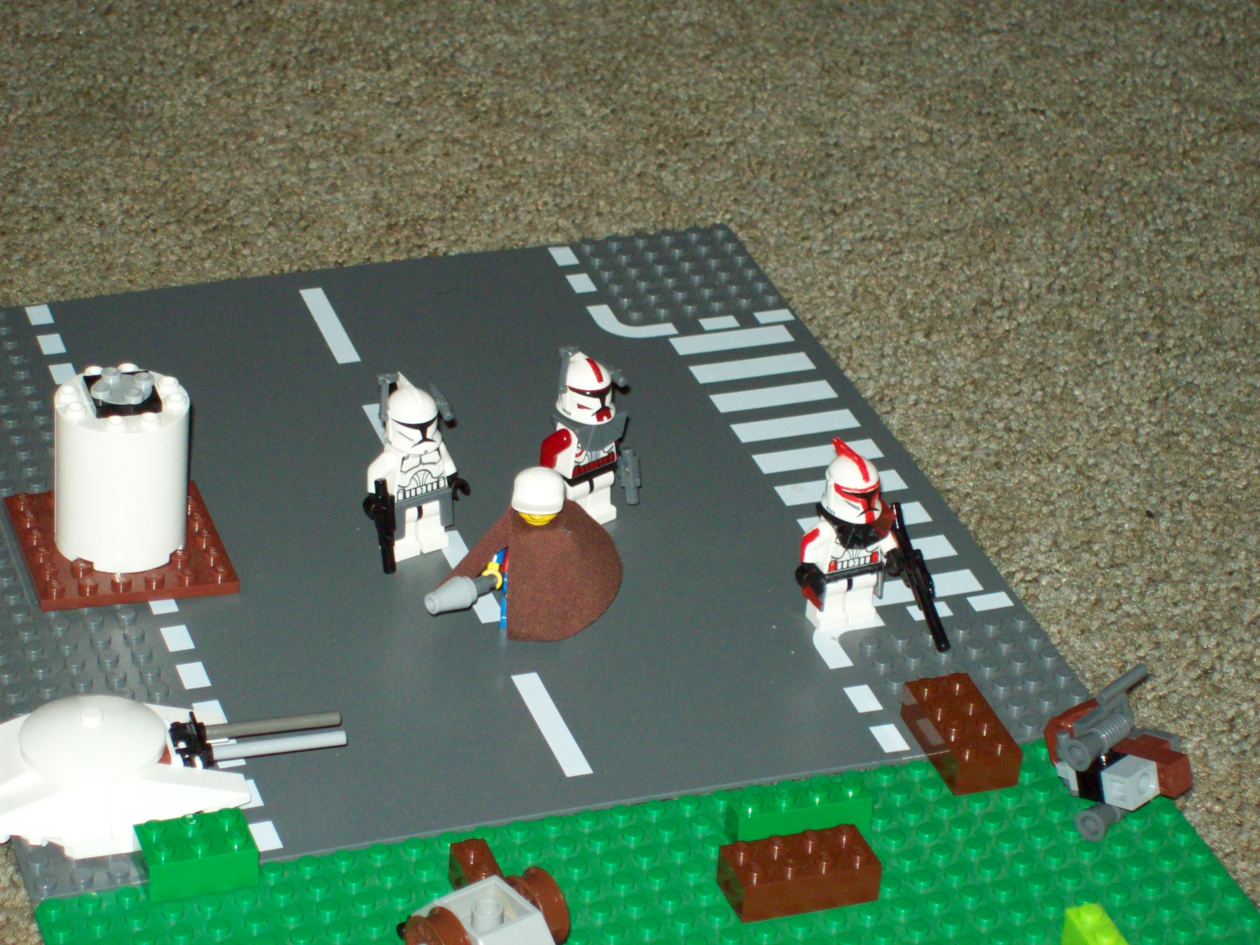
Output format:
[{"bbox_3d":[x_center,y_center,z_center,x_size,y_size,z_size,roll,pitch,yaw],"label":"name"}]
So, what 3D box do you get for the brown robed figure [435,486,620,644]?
[{"bbox_3d":[-0.024,0.022,0.934,0.043,0.032,0.022,5,31,2],"label":"brown robed figure"}]

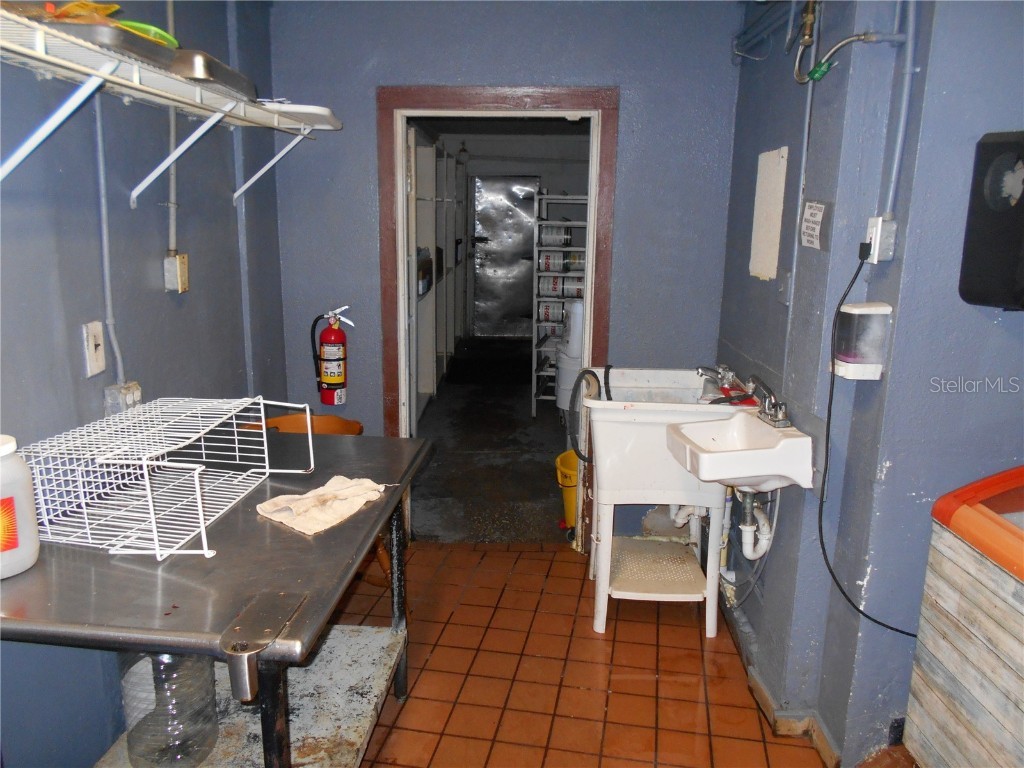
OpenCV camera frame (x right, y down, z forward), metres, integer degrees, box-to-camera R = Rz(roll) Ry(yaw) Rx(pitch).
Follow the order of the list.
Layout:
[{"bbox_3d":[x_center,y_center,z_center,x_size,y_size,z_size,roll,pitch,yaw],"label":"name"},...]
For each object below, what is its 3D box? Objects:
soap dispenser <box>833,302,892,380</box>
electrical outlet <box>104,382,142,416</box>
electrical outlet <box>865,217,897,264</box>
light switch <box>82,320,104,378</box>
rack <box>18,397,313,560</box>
[{"bbox_3d":[0.872,-0.105,1.911,0.091,0.179,0.107,1,12,1],"label":"soap dispenser"},{"bbox_3d":[-1.026,0.056,2.033,0.047,0.106,0.107,1,12,1],"label":"electrical outlet"},{"bbox_3d":[0.898,-0.346,1.863,0.042,0.111,0.072,1,12,1],"label":"electrical outlet"},{"bbox_3d":[-1.026,-0.087,1.887,0.011,0.124,0.075,1,12,1],"label":"light switch"},{"bbox_3d":[-0.743,0.186,1.760,0.375,0.215,0.542,2,12,5],"label":"rack"}]

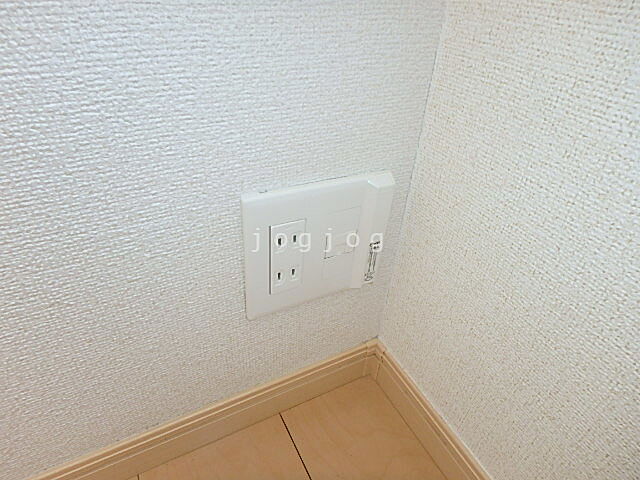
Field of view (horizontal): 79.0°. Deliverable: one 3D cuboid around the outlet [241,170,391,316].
[{"bbox_3d":[0.003,0.008,0.330,0.131,0.119,0.016,-13,38,-25],"label":"outlet"}]

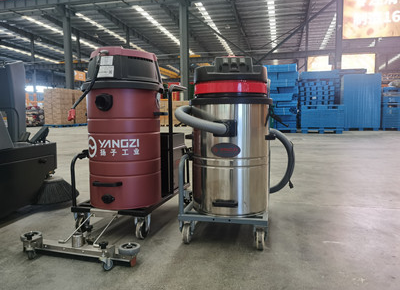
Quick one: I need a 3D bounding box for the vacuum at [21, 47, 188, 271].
[{"bbox_3d":[-0.468,-0.035,2.031,0.660,1.080,1.160,1,6,15],"label":"vacuum"}]

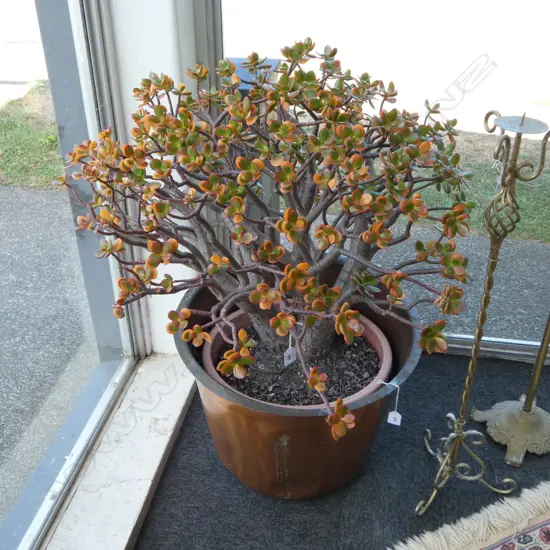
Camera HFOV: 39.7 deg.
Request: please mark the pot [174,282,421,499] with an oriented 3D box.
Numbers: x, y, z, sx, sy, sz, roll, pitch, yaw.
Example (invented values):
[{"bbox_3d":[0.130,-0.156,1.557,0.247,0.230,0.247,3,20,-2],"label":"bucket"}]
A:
[{"bbox_3d":[0.048,0.260,1.807,0.550,0.385,0.550,0,37,0],"label":"pot"}]

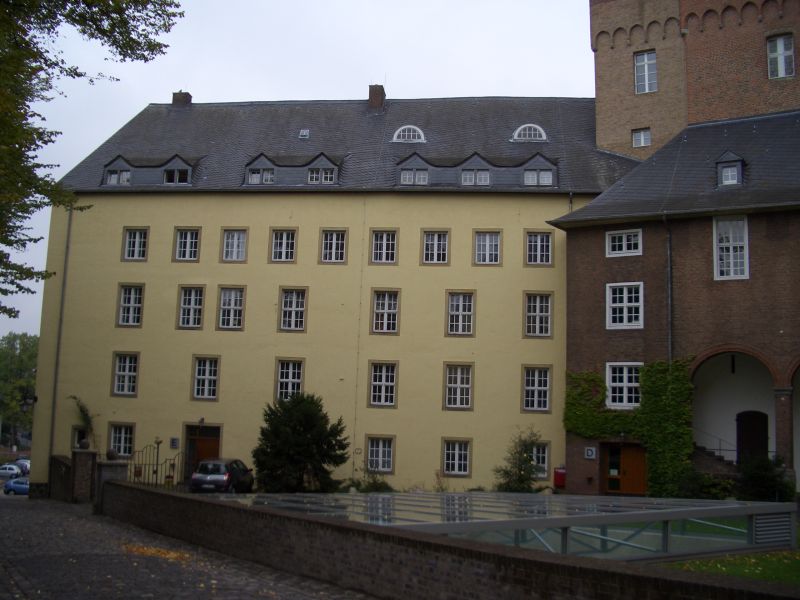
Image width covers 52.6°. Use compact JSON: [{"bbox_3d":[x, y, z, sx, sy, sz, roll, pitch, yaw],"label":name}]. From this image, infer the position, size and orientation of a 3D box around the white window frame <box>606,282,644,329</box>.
[{"bbox_3d":[10.117,0.262,36.413,1.683,2.063,0.130,-2,-8,33],"label":"white window frame"}]

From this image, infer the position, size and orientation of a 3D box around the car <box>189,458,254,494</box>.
[{"bbox_3d":[-7.950,7.950,36.850,1.680,1.440,3.900,1,-7,8],"label":"car"}]

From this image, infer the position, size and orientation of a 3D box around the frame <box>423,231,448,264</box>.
[{"bbox_3d":[1.729,-2.566,39.213,1.146,1.548,0.130,1,-7,8],"label":"frame"}]

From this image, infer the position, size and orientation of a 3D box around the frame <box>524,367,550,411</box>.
[{"bbox_3d":[6.160,4.017,36.411,1.066,1.902,0.180,1,-7,8],"label":"frame"}]

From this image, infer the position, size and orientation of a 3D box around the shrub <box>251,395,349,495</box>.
[{"bbox_3d":[-4.592,6.577,36.320,4.300,4.860,4.100,1,-7,8],"label":"shrub"}]

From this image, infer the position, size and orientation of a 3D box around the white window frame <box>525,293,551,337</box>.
[{"bbox_3d":[6.390,0.733,37.269,1.120,1.970,0.150,1,-7,8],"label":"white window frame"}]

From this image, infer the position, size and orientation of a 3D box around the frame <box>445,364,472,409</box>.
[{"bbox_3d":[2.690,3.960,36.880,1.125,1.935,0.180,1,-7,8],"label":"frame"}]

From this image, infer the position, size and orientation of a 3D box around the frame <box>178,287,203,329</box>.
[{"bbox_3d":[-10.734,0.375,41.624,1.144,2.058,0.150,1,-7,8],"label":"frame"}]

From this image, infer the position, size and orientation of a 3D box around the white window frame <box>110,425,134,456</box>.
[{"bbox_3d":[-13.470,6.854,39.237,1.120,1.470,0.150,1,-7,8],"label":"white window frame"}]

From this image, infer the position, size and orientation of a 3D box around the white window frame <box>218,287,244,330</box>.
[{"bbox_3d":[-8.391,0.396,40.321,1.152,1.979,0.130,1,-7,8],"label":"white window frame"}]

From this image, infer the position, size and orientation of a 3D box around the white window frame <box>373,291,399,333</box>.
[{"bbox_3d":[-0.693,0.582,40.274,1.179,2.028,0.150,1,-7,8],"label":"white window frame"}]

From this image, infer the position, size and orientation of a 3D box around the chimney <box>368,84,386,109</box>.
[{"bbox_3d":[-1.284,-11.584,47.148,0.875,1.465,1.100,1,-7,8],"label":"chimney"}]

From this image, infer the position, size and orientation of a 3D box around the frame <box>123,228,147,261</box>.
[{"bbox_3d":[-13.174,-2.775,40.442,1.120,1.540,0.150,1,-7,8],"label":"frame"}]

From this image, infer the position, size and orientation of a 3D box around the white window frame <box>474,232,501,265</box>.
[{"bbox_3d":[4.089,-2.398,37.478,1.084,1.529,0.180,1,-7,8],"label":"white window frame"}]

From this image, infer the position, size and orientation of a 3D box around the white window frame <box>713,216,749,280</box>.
[{"bbox_3d":[14.054,-2.213,34.327,1.377,2.749,0.150,-2,-8,32],"label":"white window frame"}]

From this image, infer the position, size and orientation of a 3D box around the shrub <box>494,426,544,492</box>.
[{"bbox_3d":[5.430,7.372,37.197,2.180,3.121,2.071,1,-7,8],"label":"shrub"}]

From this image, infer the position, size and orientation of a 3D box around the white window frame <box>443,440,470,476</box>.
[{"bbox_3d":[2.579,7.130,36.504,1.095,1.465,0.180,1,-7,8],"label":"white window frame"}]

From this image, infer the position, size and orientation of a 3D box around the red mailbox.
[{"bbox_3d":[7.115,7.900,35.955,0.500,0.900,0.360,1,-7,8],"label":"red mailbox"}]

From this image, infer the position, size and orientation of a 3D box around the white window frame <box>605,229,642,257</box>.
[{"bbox_3d":[10.189,-2.575,36.764,1.647,1.180,0.130,-2,-8,33],"label":"white window frame"}]

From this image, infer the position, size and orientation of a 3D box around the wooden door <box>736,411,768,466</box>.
[{"bbox_3d":[14.898,5.824,34.173,1.250,2.226,0.180,-3,-8,34],"label":"wooden door"}]

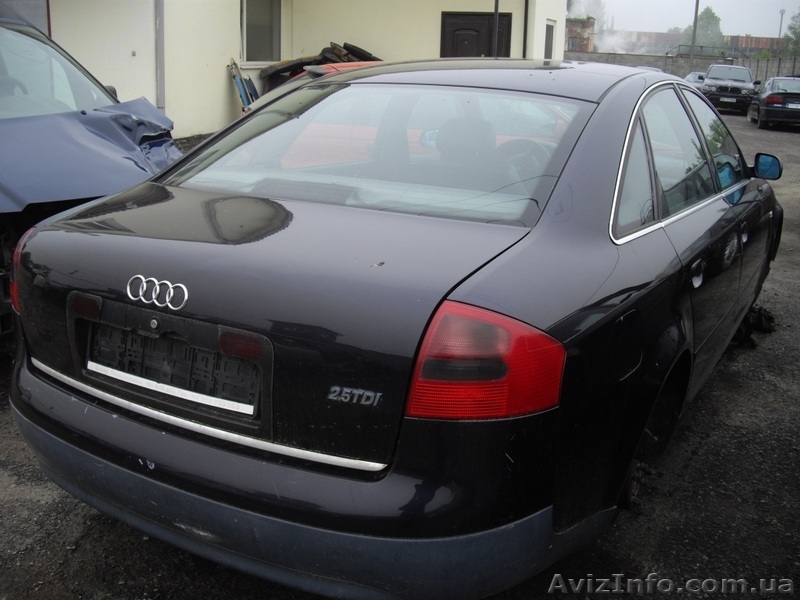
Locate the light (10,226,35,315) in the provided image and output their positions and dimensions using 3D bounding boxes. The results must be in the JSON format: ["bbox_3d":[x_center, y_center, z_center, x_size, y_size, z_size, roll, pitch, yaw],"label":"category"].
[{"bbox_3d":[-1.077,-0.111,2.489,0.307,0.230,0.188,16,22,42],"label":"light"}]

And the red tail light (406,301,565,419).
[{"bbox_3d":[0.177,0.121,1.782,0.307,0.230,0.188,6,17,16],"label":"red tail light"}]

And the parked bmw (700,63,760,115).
[{"bbox_3d":[12.401,-7.937,32.926,1.950,1.700,4.670,7,16,19],"label":"parked bmw"}]

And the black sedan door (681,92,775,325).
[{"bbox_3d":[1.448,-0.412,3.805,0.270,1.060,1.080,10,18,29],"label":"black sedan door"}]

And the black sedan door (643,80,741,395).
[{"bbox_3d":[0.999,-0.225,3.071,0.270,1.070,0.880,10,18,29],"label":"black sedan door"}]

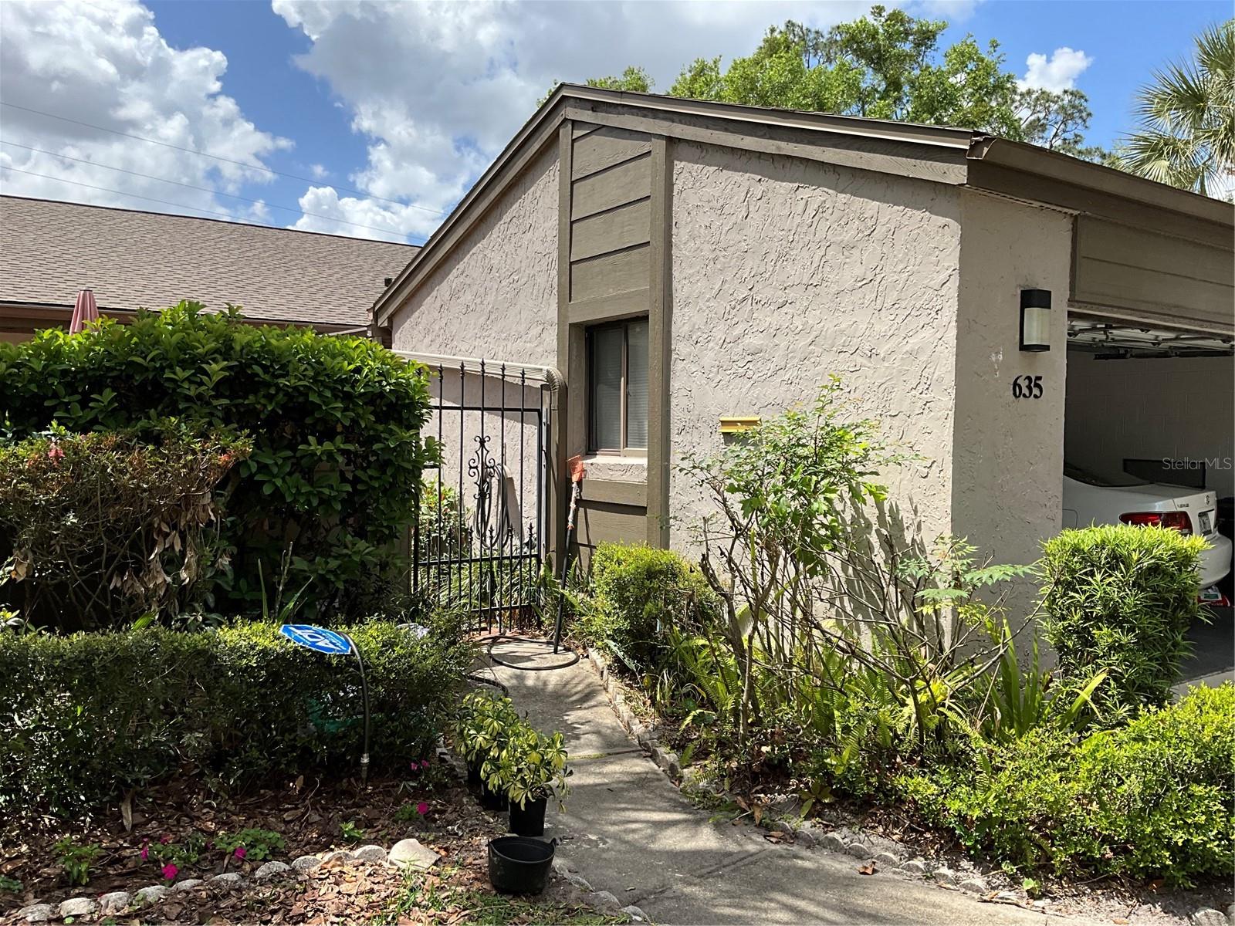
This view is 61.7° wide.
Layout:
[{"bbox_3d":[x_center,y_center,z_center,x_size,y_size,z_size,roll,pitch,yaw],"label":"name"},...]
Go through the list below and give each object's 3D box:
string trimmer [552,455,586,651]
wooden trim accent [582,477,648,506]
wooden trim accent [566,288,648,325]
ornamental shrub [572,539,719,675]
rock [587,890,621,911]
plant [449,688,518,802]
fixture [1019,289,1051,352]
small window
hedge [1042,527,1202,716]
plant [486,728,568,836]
[{"bbox_3d":[-0.359,0.636,7.352,0.170,1.426,0.150,17,-23,-29],"label":"string trimmer"},{"bbox_3d":[-0.031,0.201,7.198,0.050,0.150,0.868,0,1,-34],"label":"wooden trim accent"},{"bbox_3d":[-0.052,-1.090,7.217,0.050,0.152,1.009,0,1,-34],"label":"wooden trim accent"},{"bbox_3d":[0.168,0.873,6.247,0.670,0.690,0.550,0,1,-34],"label":"ornamental shrub"},{"bbox_3d":[-0.041,1.480,3.523,0.085,0.045,0.125,0,2,-39],"label":"rock"},{"bbox_3d":[-0.554,1.219,4.459,0.310,0.450,0.310,1,2,0],"label":"plant"},{"bbox_3d":[2.061,-0.697,5.086,0.140,0.295,0.095,0,1,-34],"label":"fixture"},{"bbox_3d":[0.040,-0.515,7.151,0.070,0.920,0.880,0,2,-34],"label":"small window"},{"bbox_3d":[2.421,0.795,4.984,0.570,0.950,0.510,0,1,-34],"label":"hedge"},{"bbox_3d":[-0.342,1.252,4.113,0.320,0.410,0.320,1,2,0],"label":"plant"}]

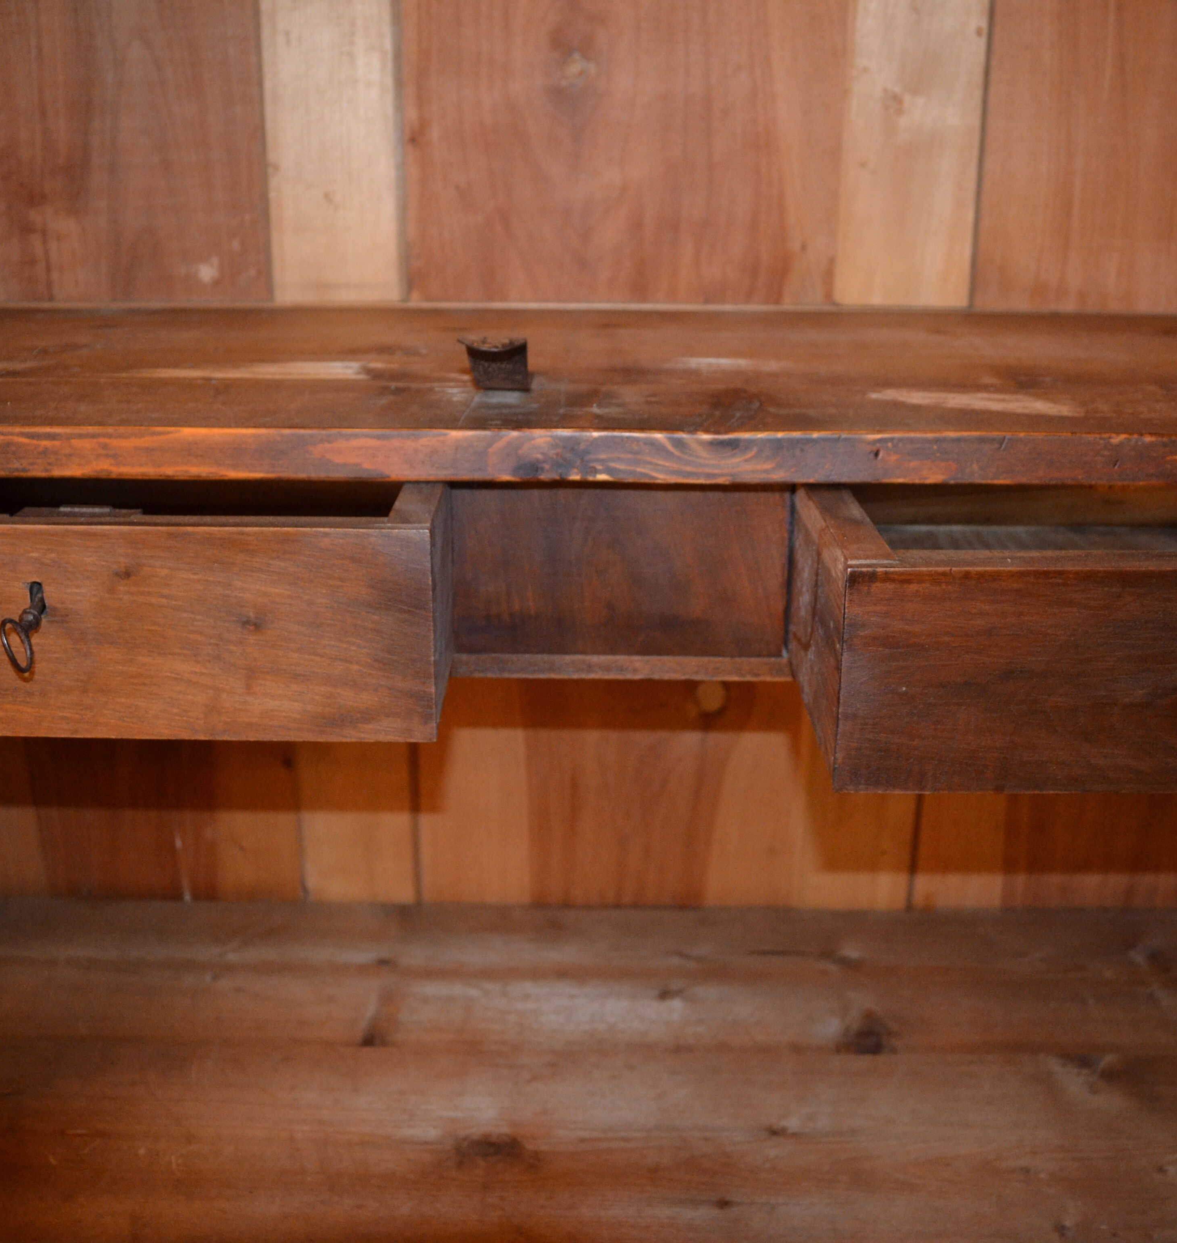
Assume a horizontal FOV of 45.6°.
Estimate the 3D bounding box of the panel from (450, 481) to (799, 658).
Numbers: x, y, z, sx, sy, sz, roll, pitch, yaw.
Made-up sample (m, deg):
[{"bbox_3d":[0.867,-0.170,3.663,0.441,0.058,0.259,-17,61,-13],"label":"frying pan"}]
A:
[{"bbox_3d":[0.024,-0.040,0.912,0.219,0.120,0.020,1,20,1],"label":"panel"}]

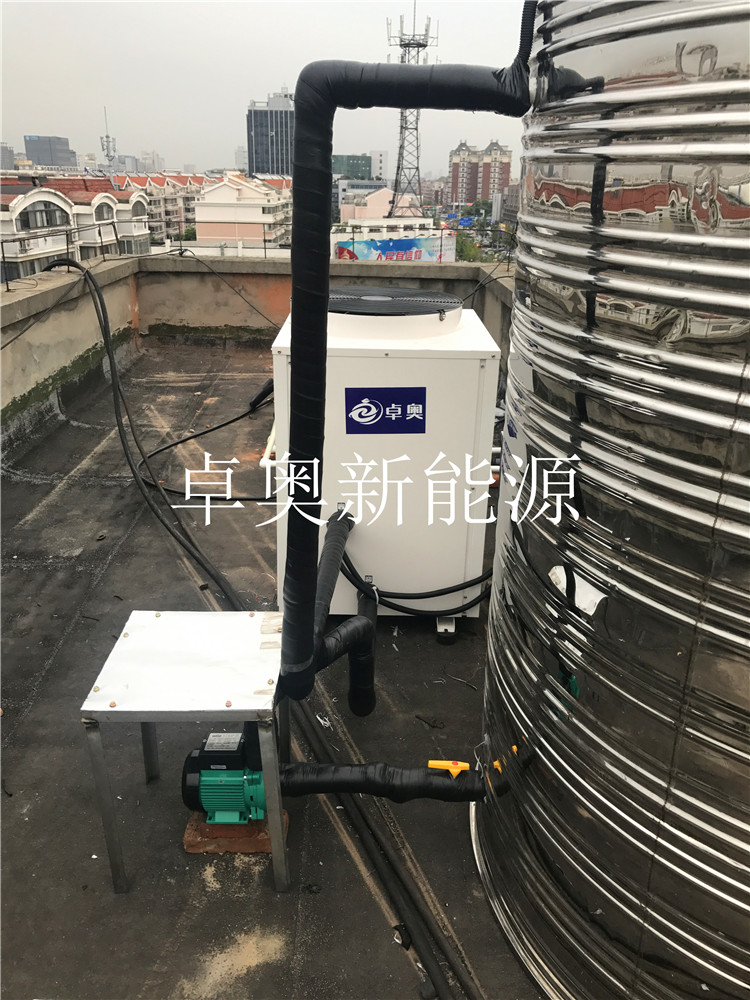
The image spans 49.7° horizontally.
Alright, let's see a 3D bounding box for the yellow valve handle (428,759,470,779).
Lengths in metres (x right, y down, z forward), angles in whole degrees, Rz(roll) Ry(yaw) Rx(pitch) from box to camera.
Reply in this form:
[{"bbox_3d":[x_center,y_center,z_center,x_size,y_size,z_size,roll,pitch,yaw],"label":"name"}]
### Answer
[{"bbox_3d":[0.183,0.659,1.988,0.103,0.042,0.024,1,23,0],"label":"yellow valve handle"}]

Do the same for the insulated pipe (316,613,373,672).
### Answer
[{"bbox_3d":[-0.079,0.364,2.046,0.080,0.080,0.194,18,28,36],"label":"insulated pipe"}]

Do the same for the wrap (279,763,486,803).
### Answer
[{"bbox_3d":[0.014,0.702,2.007,0.530,0.085,0.085,1,23,0],"label":"wrap"}]

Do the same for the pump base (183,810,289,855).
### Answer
[{"bbox_3d":[-0.336,0.813,1.995,0.243,0.054,0.108,1,23,0],"label":"pump base"}]

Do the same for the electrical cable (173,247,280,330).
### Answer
[{"bbox_3d":[-1.212,-1.726,6.602,0.920,0.680,0.250,1,23,0],"label":"electrical cable"}]

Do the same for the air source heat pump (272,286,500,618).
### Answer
[{"bbox_3d":[0.027,-0.200,2.939,0.693,1.037,0.705,1,23,0],"label":"air source heat pump"}]

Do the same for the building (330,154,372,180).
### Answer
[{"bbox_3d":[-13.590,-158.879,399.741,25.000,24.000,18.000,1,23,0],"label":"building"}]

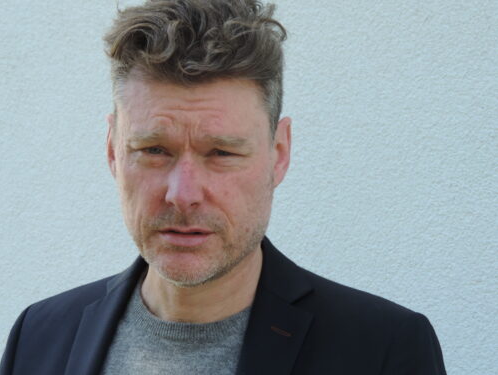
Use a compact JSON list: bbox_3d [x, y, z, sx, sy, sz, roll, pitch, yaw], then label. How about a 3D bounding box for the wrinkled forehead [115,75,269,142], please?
[{"bbox_3d":[-0.054,-0.075,2.140,0.148,0.060,0.062,0,7,13],"label":"wrinkled forehead"}]

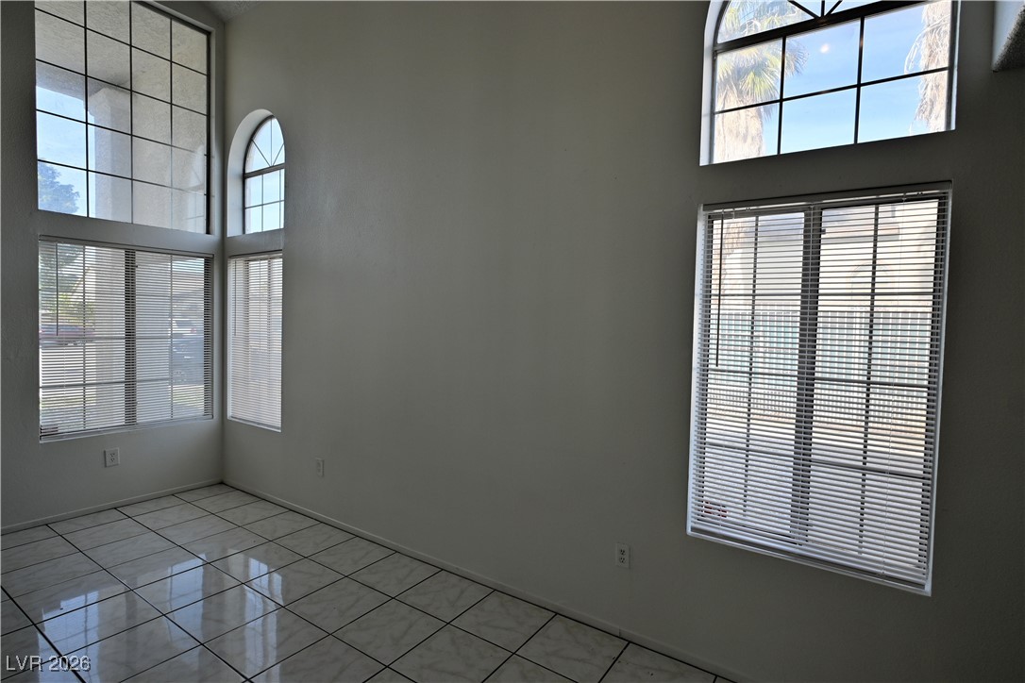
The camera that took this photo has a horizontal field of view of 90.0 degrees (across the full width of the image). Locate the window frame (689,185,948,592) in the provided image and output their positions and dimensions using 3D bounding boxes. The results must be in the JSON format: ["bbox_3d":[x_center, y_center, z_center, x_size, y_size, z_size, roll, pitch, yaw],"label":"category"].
[{"bbox_3d":[1.224,0.158,2.148,0.875,1.506,0.100,3,3,34],"label":"window frame"}]

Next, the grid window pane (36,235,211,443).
[{"bbox_3d":[-3.103,-0.027,4.199,0.090,1.488,1.193,3,3,34],"label":"grid window pane"}]

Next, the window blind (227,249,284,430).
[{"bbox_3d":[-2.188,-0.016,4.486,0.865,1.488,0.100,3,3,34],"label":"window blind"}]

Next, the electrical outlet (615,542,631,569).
[{"bbox_3d":[0.546,1.067,2.540,0.071,0.115,0.010,3,3,34],"label":"electrical outlet"}]

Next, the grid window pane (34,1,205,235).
[{"bbox_3d":[-3.070,-1.857,4.141,0.080,1.816,1.199,3,3,34],"label":"grid window pane"}]

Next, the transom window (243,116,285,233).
[{"bbox_3d":[-2.112,-1.443,4.478,0.893,1.023,0.080,3,3,34],"label":"transom window"}]

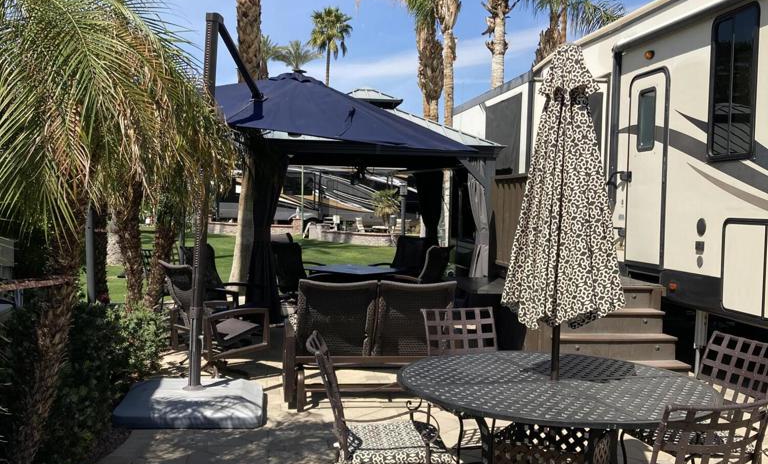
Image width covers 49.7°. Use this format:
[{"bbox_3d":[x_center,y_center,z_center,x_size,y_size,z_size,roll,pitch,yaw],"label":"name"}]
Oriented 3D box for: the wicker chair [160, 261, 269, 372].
[{"bbox_3d":[-1.506,0.732,7.364,0.700,0.950,0.840,3,5,37],"label":"wicker chair"}]

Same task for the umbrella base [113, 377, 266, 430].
[{"bbox_3d":[-1.381,1.212,6.093,1.000,0.160,0.960,0,4,-3],"label":"umbrella base"}]

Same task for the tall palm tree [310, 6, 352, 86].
[{"bbox_3d":[-3.035,-7.168,47.635,2.700,11.421,2.700,0,4,0],"label":"tall palm tree"}]

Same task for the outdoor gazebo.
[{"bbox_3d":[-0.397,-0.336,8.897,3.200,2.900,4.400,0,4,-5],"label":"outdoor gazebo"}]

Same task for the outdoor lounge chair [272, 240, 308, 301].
[{"bbox_3d":[-1.028,0.556,9.958,0.780,0.970,0.680,2,4,24],"label":"outdoor lounge chair"}]

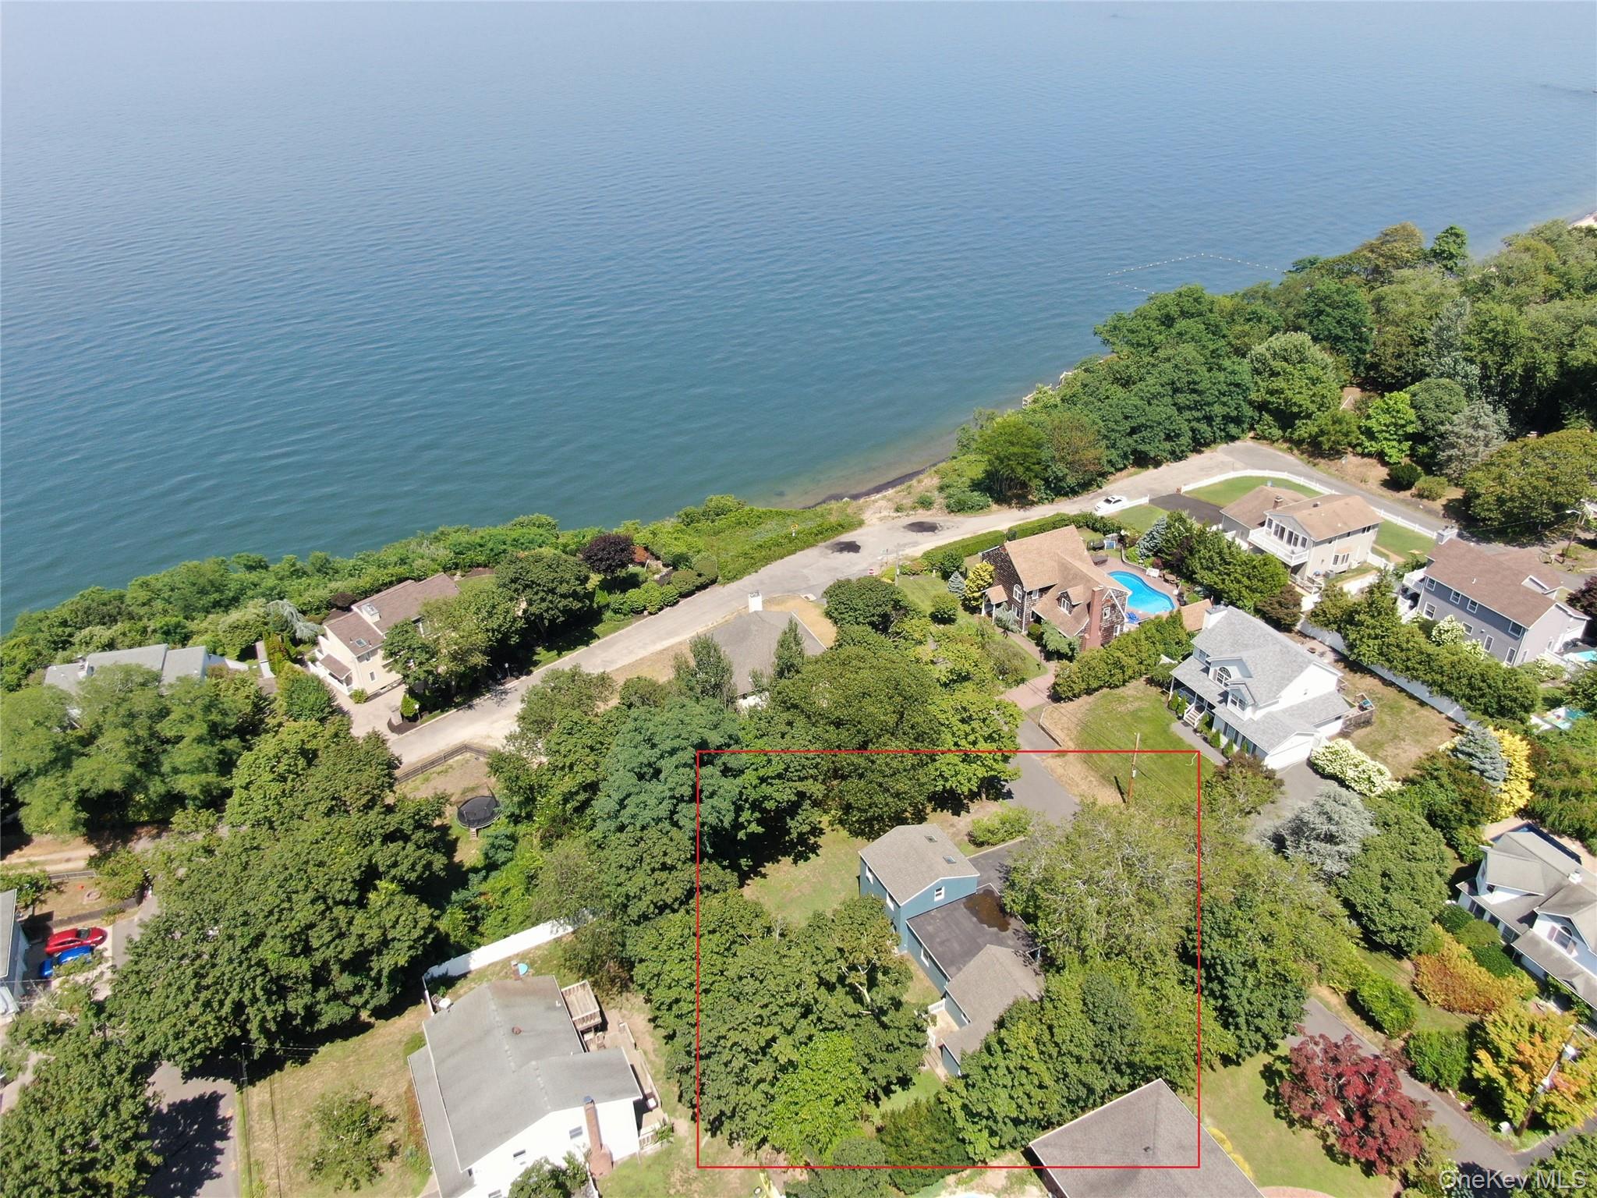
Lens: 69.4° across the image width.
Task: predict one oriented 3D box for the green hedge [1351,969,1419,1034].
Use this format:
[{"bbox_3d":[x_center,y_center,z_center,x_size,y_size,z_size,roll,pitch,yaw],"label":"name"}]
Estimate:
[{"bbox_3d":[44.219,30.483,86.970,3.600,2.500,5.300,-9,32,-13],"label":"green hedge"}]

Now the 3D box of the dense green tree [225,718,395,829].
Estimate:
[{"bbox_3d":[-44.921,17.017,105.931,14.500,10.500,12.500,-1,31,0],"label":"dense green tree"}]

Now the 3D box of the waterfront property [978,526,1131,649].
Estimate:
[{"bbox_3d":[30.210,-1.660,135.450,12.330,9.400,18.290,-14,34,-20],"label":"waterfront property"}]

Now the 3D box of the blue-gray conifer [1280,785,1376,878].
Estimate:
[{"bbox_3d":[46.530,20.220,101.480,7.800,7.300,7.800,-1,32,1],"label":"blue-gray conifer"}]

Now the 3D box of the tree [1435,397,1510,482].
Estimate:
[{"bbox_3d":[92.952,-21.755,158.973,9.000,11.800,9.000,-1,31,0],"label":"tree"}]

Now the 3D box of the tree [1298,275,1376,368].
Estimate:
[{"bbox_3d":[93.160,-47.350,200.160,11.810,16.890,11.810,-1,32,1],"label":"tree"}]

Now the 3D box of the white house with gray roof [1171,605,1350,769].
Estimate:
[{"bbox_3d":[48.130,8.440,118.870,13.870,9.000,16.340,-14,34,-19],"label":"white house with gray roof"}]

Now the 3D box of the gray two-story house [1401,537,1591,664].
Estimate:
[{"bbox_3d":[78.710,-0.190,130.250,10.300,8.800,16.000,-13,32,-19],"label":"gray two-story house"}]

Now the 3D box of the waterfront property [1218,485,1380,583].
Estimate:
[{"bbox_3d":[64.330,-10.160,149.470,14.280,7.900,15.620,-14,34,-20],"label":"waterfront property"}]

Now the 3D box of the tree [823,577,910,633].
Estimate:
[{"bbox_3d":[7.770,1.850,132.090,9.950,7.760,9.950,-1,32,1],"label":"tree"}]

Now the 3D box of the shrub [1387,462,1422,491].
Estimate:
[{"bbox_3d":[84.207,-16.980,160.166,4.600,3.600,4.600,-1,31,0],"label":"shrub"}]

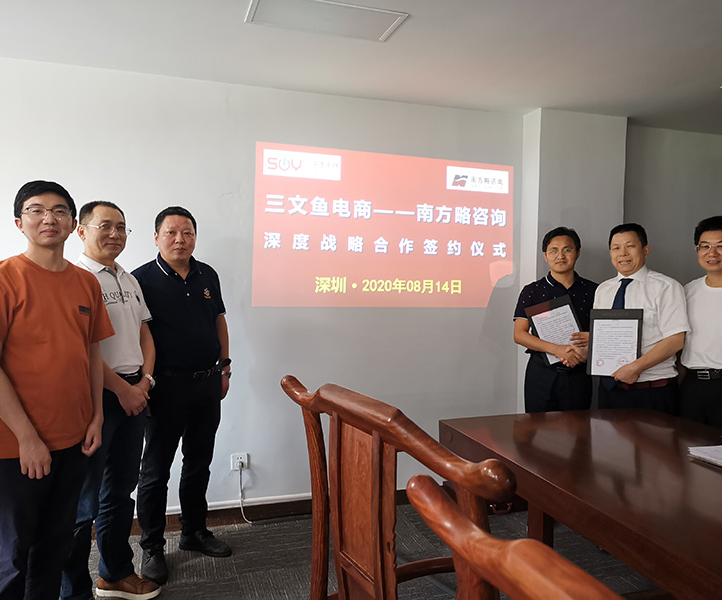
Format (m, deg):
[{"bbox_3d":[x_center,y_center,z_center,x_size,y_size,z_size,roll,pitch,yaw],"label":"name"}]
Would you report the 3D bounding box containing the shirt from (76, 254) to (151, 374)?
[{"bbox_3d":[-1.070,0.055,2.550,0.270,0.520,0.450,3,4,38],"label":"shirt"}]

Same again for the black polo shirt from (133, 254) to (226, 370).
[{"bbox_3d":[-0.853,0.058,2.900,0.470,0.550,0.270,-1,4,-32],"label":"black polo shirt"}]

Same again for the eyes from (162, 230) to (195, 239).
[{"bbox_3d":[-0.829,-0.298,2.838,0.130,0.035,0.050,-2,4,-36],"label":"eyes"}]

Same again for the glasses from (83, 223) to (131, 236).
[{"bbox_3d":[-1.029,-0.283,2.537,0.130,0.043,0.140,3,4,38],"label":"glasses"}]

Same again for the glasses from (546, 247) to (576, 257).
[{"bbox_3d":[1.055,-0.252,3.287,0.140,0.042,0.130,2,3,19],"label":"glasses"}]

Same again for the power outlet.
[{"bbox_3d":[-0.652,0.875,3.361,0.086,0.086,0.017,0,3,-19],"label":"power outlet"}]

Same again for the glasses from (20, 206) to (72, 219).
[{"bbox_3d":[-1.082,-0.295,2.142,0.146,0.043,0.130,-1,4,-30],"label":"glasses"}]

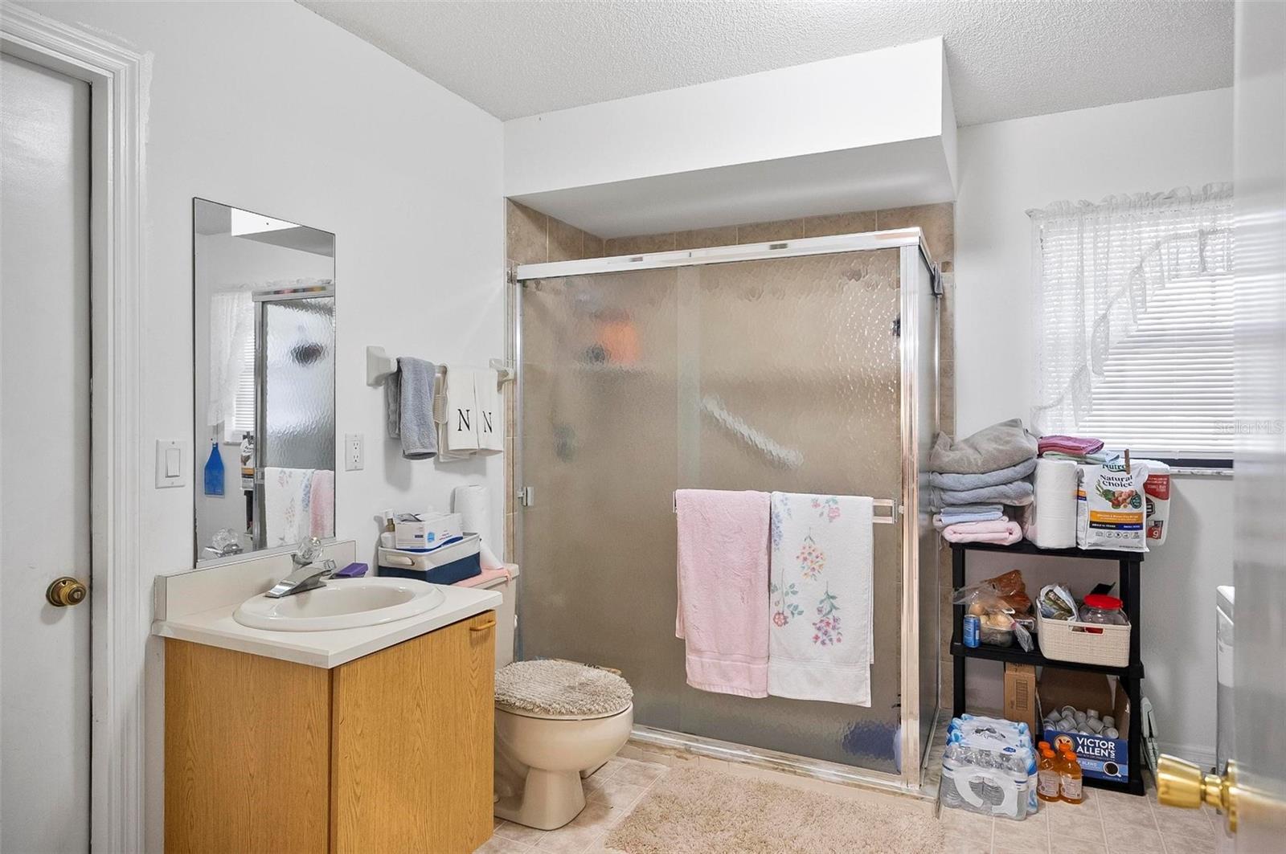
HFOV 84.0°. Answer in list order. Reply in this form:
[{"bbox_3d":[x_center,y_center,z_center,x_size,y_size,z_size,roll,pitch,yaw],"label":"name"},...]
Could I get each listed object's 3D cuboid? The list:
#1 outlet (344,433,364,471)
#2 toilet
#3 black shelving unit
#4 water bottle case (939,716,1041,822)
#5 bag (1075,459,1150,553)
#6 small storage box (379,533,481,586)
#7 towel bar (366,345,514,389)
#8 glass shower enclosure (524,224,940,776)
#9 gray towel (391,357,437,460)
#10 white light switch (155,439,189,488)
[{"bbox_3d":[-0.894,0.078,2.223,0.009,0.115,0.071,1,1,25],"label":"outlet"},{"bbox_3d":[-0.410,0.859,2.321,0.770,0.720,0.460,1,1,25],"label":"toilet"},{"bbox_3d":[1.468,0.821,2.645,0.600,0.810,0.300,1,1,25],"label":"black shelving unit"},{"bbox_3d":[1.162,1.129,2.414,0.265,0.195,0.345,1,1,23],"label":"water bottle case"},{"bbox_3d":[1.611,0.273,2.450,0.195,0.290,0.100,0,1,19],"label":"bag"},{"bbox_3d":[-0.692,0.434,2.328,0.215,0.120,0.265,1,1,25],"label":"small storage box"},{"bbox_3d":[-0.682,-0.199,2.564,0.095,0.127,0.700,1,1,25],"label":"towel bar"},{"bbox_3d":[0.342,0.255,2.968,1.610,1.820,0.750,1,1,25],"label":"glass shower enclosure"},{"bbox_3d":[-0.760,-0.059,2.356,0.095,0.325,0.180,1,1,25],"label":"gray towel"},{"bbox_3d":[-1.131,0.088,1.716,0.012,0.115,0.071,1,1,25],"label":"white light switch"}]

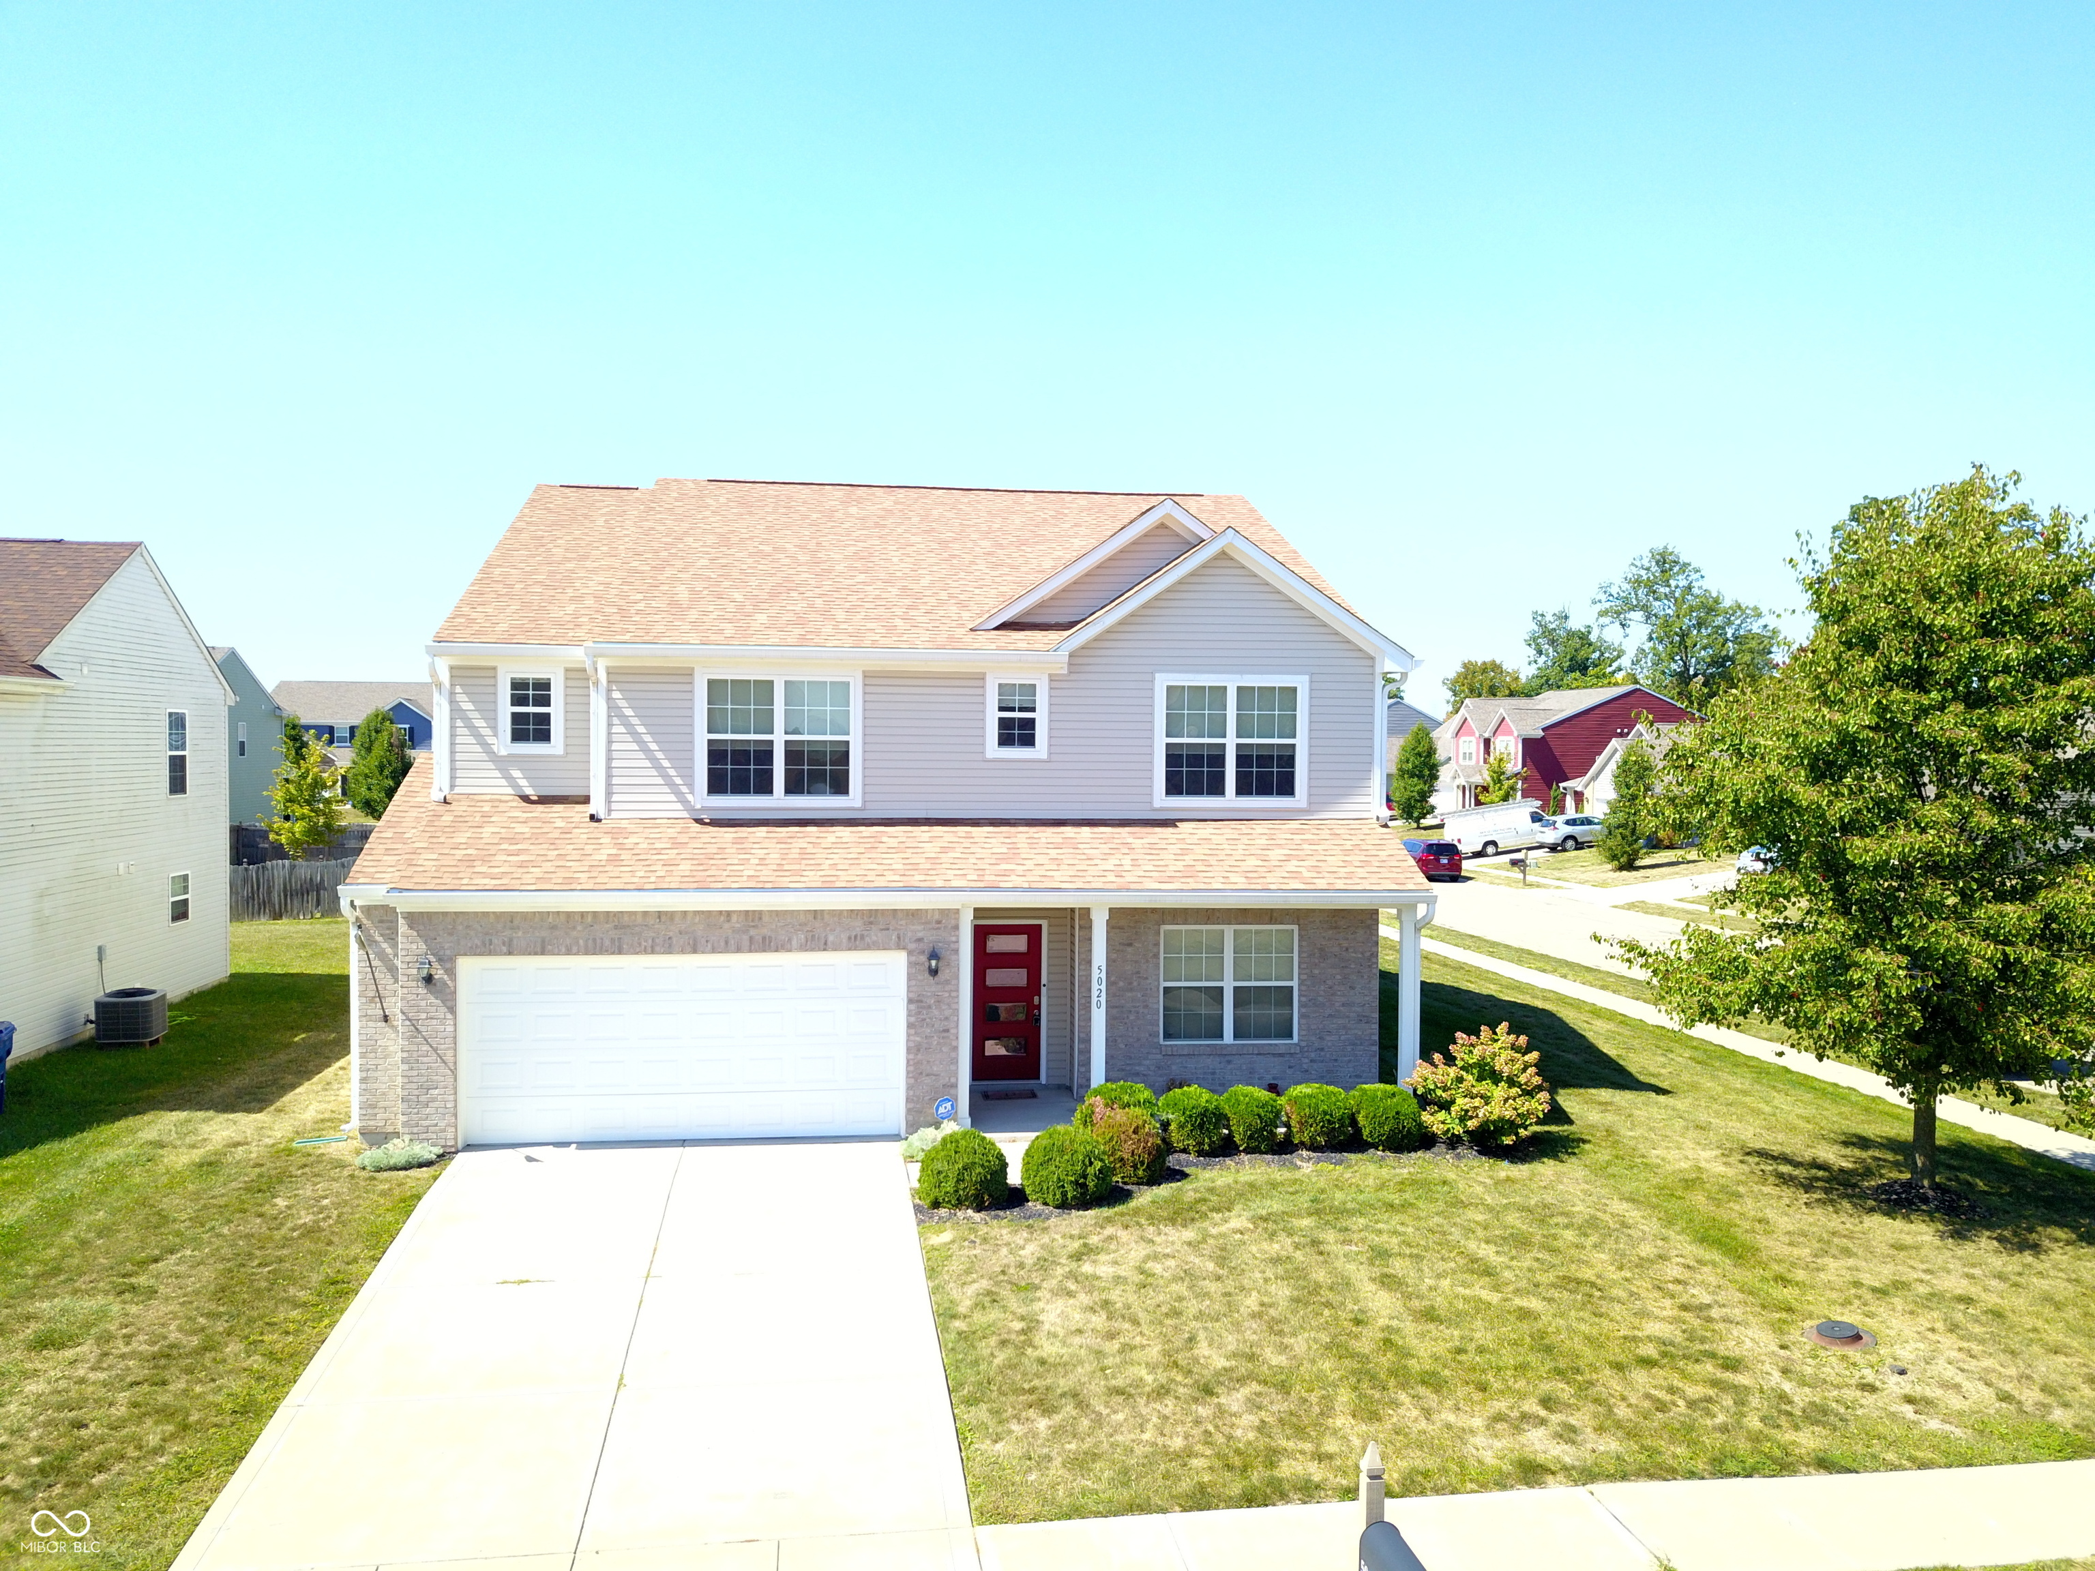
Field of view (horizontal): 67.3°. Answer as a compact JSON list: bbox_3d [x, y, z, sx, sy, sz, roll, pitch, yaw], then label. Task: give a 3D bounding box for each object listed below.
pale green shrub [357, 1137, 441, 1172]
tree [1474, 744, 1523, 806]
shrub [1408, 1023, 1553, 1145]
[{"bbox_3d":[-7.000,3.980,17.000,0.920,0.380,0.720,0,2,-7],"label":"pale green shrub"},{"bbox_3d":[23.912,0.434,83.575,2.600,5.130,2.600,0,2,-7],"label":"tree"},{"bbox_3d":[5.030,3.480,18.400,1.650,1.430,1.600,0,2,-7],"label":"shrub"}]

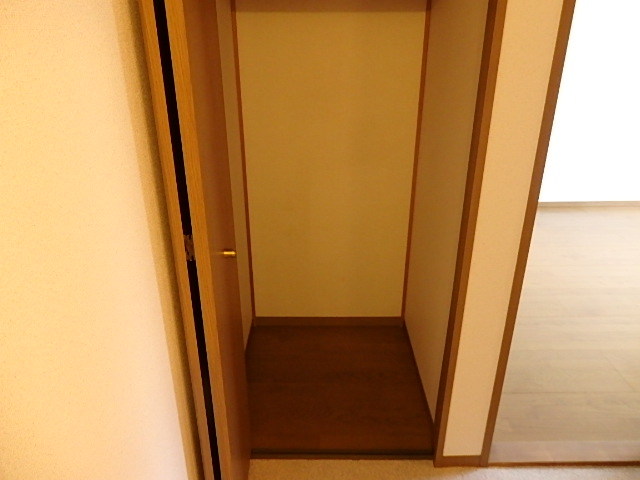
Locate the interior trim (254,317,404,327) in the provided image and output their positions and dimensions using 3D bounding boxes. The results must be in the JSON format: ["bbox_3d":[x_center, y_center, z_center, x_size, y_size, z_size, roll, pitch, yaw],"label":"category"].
[{"bbox_3d":[0.044,0.423,2.422,0.784,0.055,0.018,0,23,0],"label":"interior trim"}]

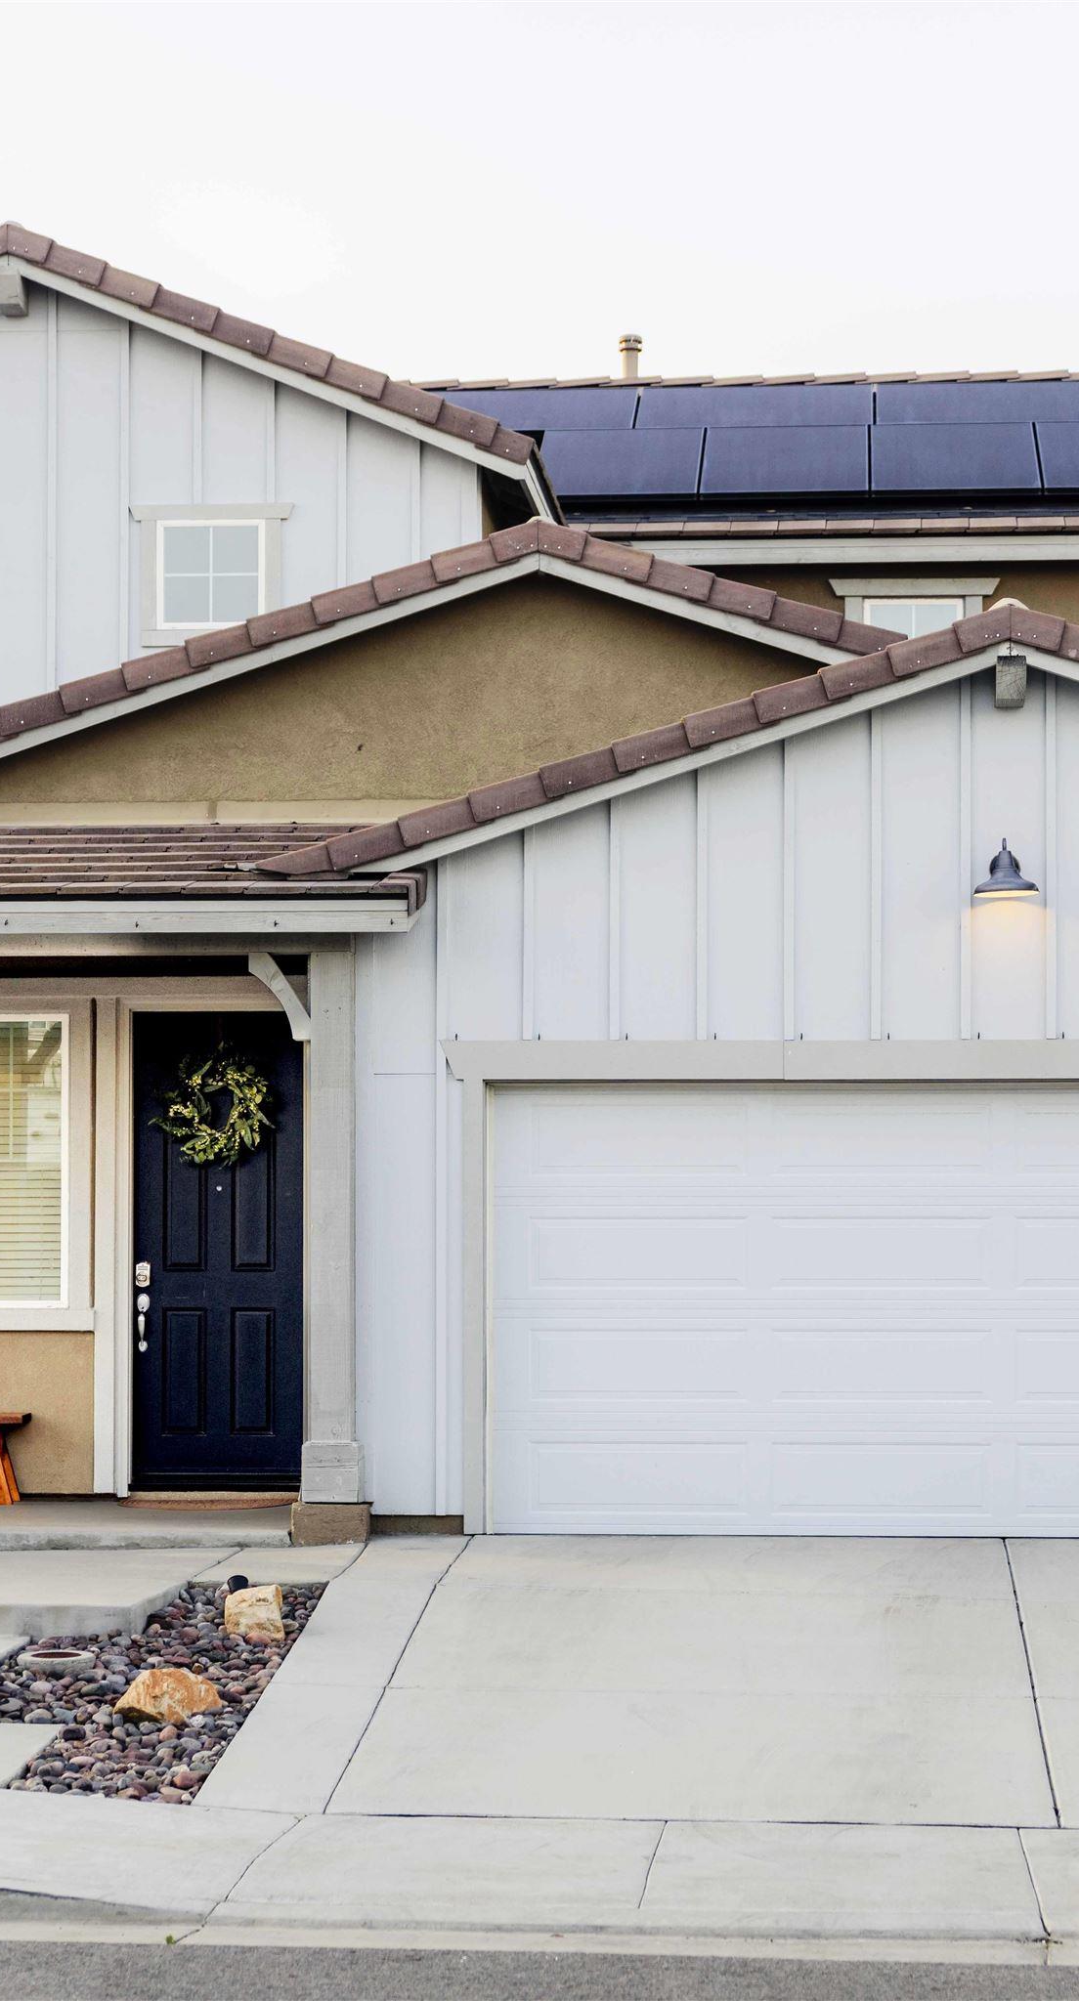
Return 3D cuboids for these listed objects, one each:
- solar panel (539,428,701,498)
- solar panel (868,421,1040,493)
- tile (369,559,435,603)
[{"bbox_3d":[0.514,-3.397,25.453,1.046,0.050,1.560,0,23,5],"label":"solar panel"},{"bbox_3d":[2.636,-3.454,25.372,1.046,0.050,1.558,0,23,5],"label":"solar panel"},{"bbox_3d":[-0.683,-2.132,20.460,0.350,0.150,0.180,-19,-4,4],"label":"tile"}]

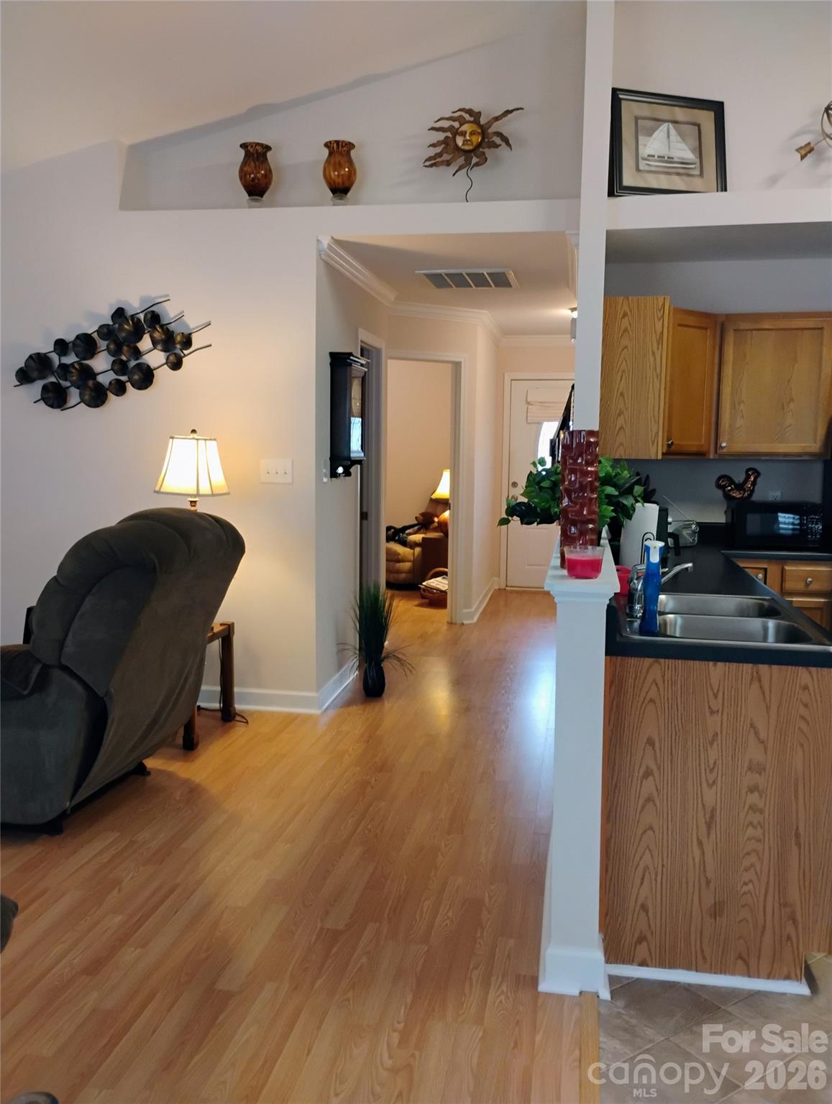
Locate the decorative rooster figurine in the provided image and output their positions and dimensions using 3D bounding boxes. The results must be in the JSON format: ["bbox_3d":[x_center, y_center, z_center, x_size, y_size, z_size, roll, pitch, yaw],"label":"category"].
[{"bbox_3d":[1.738,-0.366,4.804,0.240,0.180,0.085,2,7,10],"label":"decorative rooster figurine"}]

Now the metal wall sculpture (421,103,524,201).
[{"bbox_3d":[0.284,-2.020,4.532,0.510,0.472,0.080,2,7,10],"label":"metal wall sculpture"}]

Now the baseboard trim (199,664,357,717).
[{"bbox_3d":[-0.762,0.736,5.164,0.715,0.115,0.865,2,7,10],"label":"baseboard trim"}]

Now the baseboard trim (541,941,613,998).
[{"bbox_3d":[0.416,1.087,2.341,0.181,0.107,0.080,2,7,10],"label":"baseboard trim"}]

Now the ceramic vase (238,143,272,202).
[{"bbox_3d":[-0.815,-1.901,4.562,0.178,0.331,0.178,2,7,10],"label":"ceramic vase"}]

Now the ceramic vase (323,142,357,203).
[{"bbox_3d":[-0.382,-1.878,4.479,0.175,0.337,0.175,2,7,10],"label":"ceramic vase"}]

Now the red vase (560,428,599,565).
[{"bbox_3d":[0.458,-0.147,2.532,0.106,0.391,0.105,2,7,10],"label":"red vase"}]

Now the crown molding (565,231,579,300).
[{"bbox_3d":[0.868,-1.552,4.946,0.070,0.095,1.451,2,7,10],"label":"crown molding"}]

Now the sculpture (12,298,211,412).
[{"bbox_3d":[-1.580,-1.018,4.644,1.116,0.560,0.086,2,7,10],"label":"sculpture"}]

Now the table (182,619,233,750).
[{"bbox_3d":[-1.256,0.627,4.404,0.559,0.509,0.509,2,7,10],"label":"table"}]

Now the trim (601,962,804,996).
[{"bbox_3d":[0.771,1.129,2.368,0.513,0.026,0.021,2,7,10],"label":"trim"}]

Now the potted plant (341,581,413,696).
[{"bbox_3d":[-0.217,0.490,5.079,0.416,0.637,0.340,2,7,10],"label":"potted plant"}]

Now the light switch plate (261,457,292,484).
[{"bbox_3d":[-0.715,-0.418,4.620,0.174,0.124,0.011,2,7,10],"label":"light switch plate"}]

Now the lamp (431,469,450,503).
[{"bbox_3d":[0.368,-0.502,8.776,0.420,0.694,0.420,2,7,10],"label":"lamp"}]

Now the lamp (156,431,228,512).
[{"bbox_3d":[-1.075,-0.127,4.328,0.355,0.927,0.355,2,7,10],"label":"lamp"}]

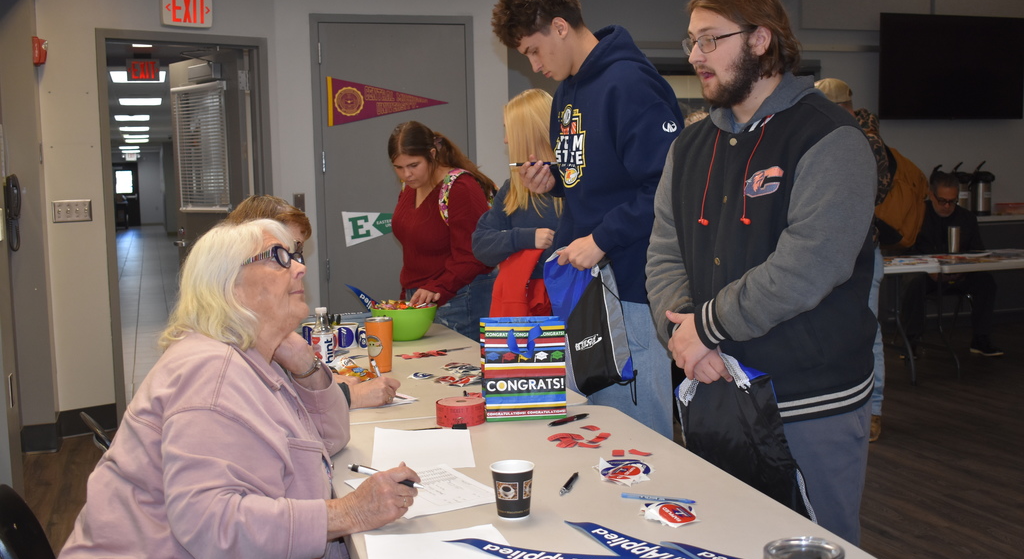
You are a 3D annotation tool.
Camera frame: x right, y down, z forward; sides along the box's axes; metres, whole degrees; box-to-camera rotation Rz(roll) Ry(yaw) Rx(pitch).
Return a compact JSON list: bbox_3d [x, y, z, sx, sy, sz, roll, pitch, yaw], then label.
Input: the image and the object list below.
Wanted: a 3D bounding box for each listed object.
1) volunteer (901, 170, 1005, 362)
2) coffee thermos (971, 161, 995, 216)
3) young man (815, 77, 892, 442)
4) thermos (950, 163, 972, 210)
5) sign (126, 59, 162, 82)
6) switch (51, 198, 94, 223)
[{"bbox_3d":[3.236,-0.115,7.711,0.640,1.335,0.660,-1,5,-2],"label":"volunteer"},{"bbox_3d":[4.224,-0.819,9.450,0.170,0.480,0.235,-3,5,-17],"label":"coffee thermos"},{"bbox_3d":[1.667,-0.103,5.284,0.440,1.815,0.520,0,5,10],"label":"young man"},{"bbox_3d":[3.857,-0.775,9.030,0.170,0.455,0.220,-1,6,-2],"label":"thermos"},{"bbox_3d":[-3.323,-1.889,9.500,0.303,0.198,0.060,-3,5,-19],"label":"sign"},{"bbox_3d":[-2.343,-0.361,5.609,0.206,0.114,0.014,-5,7,-37],"label":"switch"}]

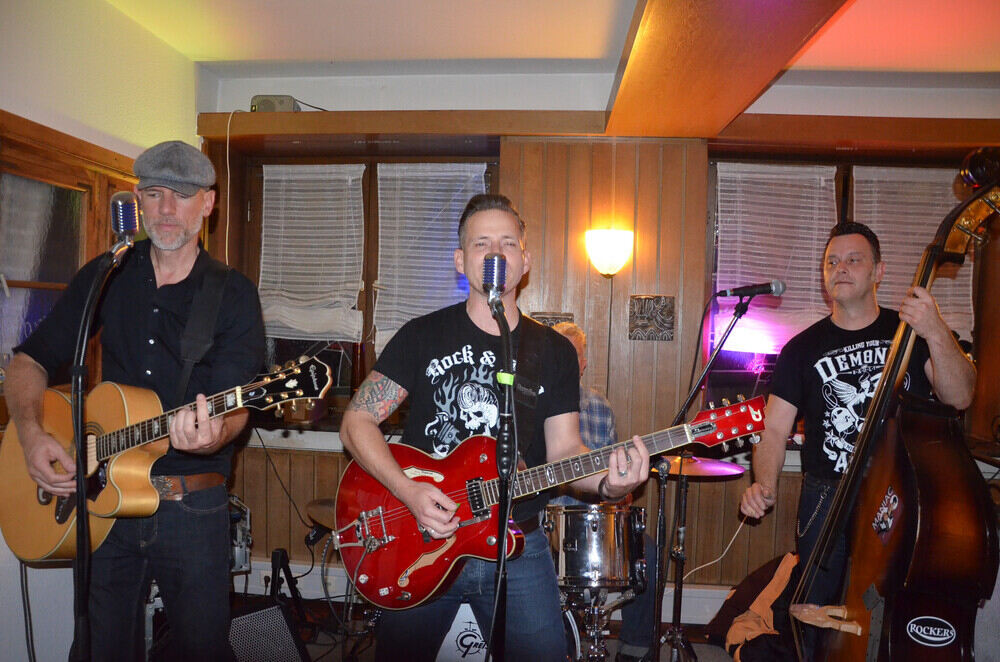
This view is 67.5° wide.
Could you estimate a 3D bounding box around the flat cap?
[{"bbox_3d":[-0.754,-0.382,1.750,0.190,0.120,0.265,1,10,-13],"label":"flat cap"}]

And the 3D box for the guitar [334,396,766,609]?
[{"bbox_3d":[0.091,0.348,1.723,1.040,0.385,0.080,-20,-24,13],"label":"guitar"}]

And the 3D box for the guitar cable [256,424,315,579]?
[{"bbox_3d":[-0.980,0.793,3.420,0.280,0.700,0.180,1,2,4],"label":"guitar cable"}]

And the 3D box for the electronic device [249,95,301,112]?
[{"bbox_3d":[-1.061,-1.061,3.555,0.200,0.090,0.110,2,2,3],"label":"electronic device"}]

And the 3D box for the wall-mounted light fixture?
[{"bbox_3d":[0.509,-0.365,3.480,0.222,0.216,0.140,1,2,4],"label":"wall-mounted light fixture"}]

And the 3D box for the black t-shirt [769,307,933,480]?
[{"bbox_3d":[1.096,0.194,2.360,0.500,0.540,0.280,2,2,18],"label":"black t-shirt"}]

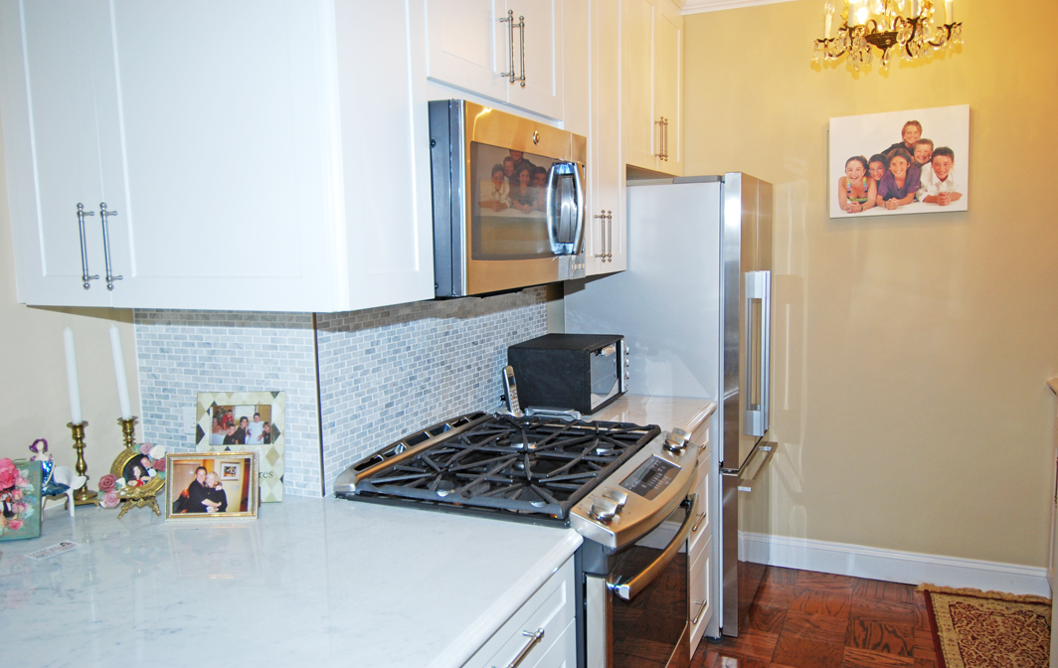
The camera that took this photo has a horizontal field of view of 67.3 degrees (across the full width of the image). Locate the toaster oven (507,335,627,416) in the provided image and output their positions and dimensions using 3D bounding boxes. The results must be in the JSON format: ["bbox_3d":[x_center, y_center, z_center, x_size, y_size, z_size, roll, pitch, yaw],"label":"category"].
[{"bbox_3d":[0.153,0.140,2.833,0.310,0.228,0.385,2,7,25],"label":"toaster oven"}]

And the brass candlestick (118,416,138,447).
[{"bbox_3d":[-0.951,0.297,1.899,0.072,0.190,0.072,-3,7,-14],"label":"brass candlestick"}]

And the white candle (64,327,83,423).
[{"bbox_3d":[-1.052,0.103,1.838,0.022,0.245,0.022,-3,7,-14],"label":"white candle"}]

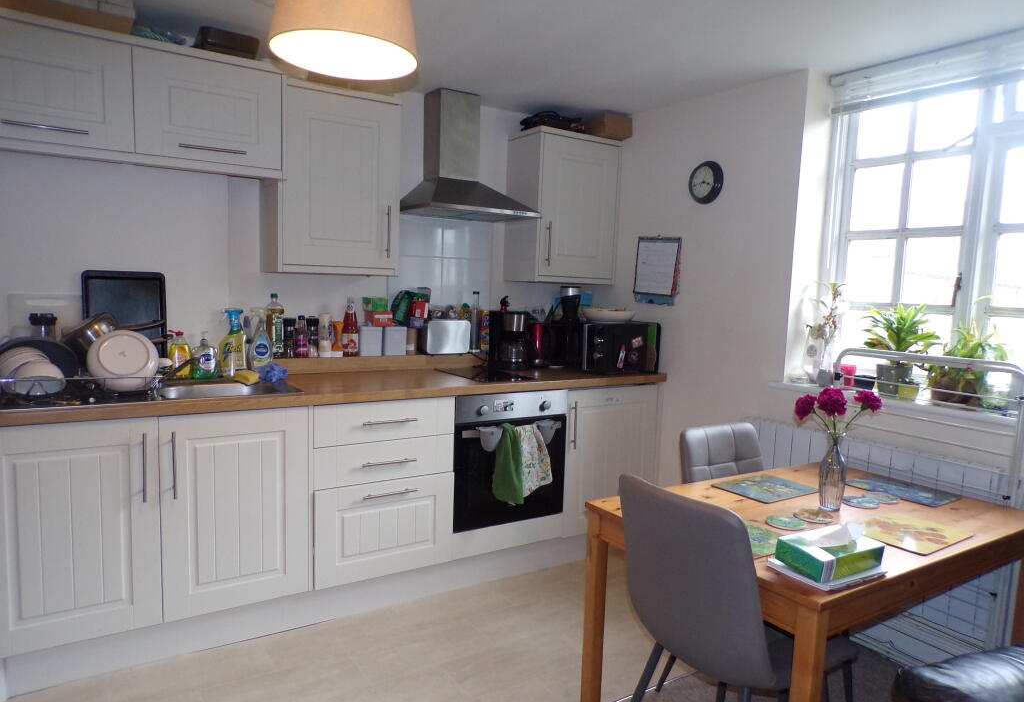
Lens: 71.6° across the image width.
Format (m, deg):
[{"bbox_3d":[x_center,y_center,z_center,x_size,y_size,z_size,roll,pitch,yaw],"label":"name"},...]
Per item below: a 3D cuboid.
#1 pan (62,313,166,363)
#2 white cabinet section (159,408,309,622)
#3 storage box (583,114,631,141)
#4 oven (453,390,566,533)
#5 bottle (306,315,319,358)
[{"bbox_3d":[-1.455,-0.049,2.598,0.370,0.190,0.090,-9,36,-24],"label":"pan"},{"bbox_3d":[-1.124,0.540,2.744,0.501,0.704,0.561,-1,5,-35],"label":"white cabinet section"},{"bbox_3d":[0.485,-1.184,3.798,0.193,0.098,0.268,-1,5,-34],"label":"storage box"},{"bbox_3d":[-0.134,0.458,3.373,0.594,0.588,0.580,-2,6,-33],"label":"oven"},{"bbox_3d":[-0.918,-0.067,3.277,0.055,0.187,0.055,-1,5,-34],"label":"bottle"}]

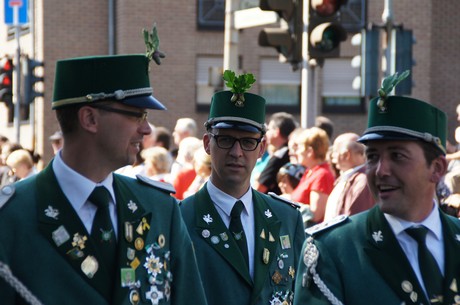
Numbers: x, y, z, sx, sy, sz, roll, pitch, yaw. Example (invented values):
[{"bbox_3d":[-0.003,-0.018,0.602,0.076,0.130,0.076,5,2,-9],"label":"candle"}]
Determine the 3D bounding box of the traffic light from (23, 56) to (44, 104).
[{"bbox_3d":[-3.748,-1.361,44.000,0.330,0.890,0.290,1,0,-18],"label":"traffic light"}]

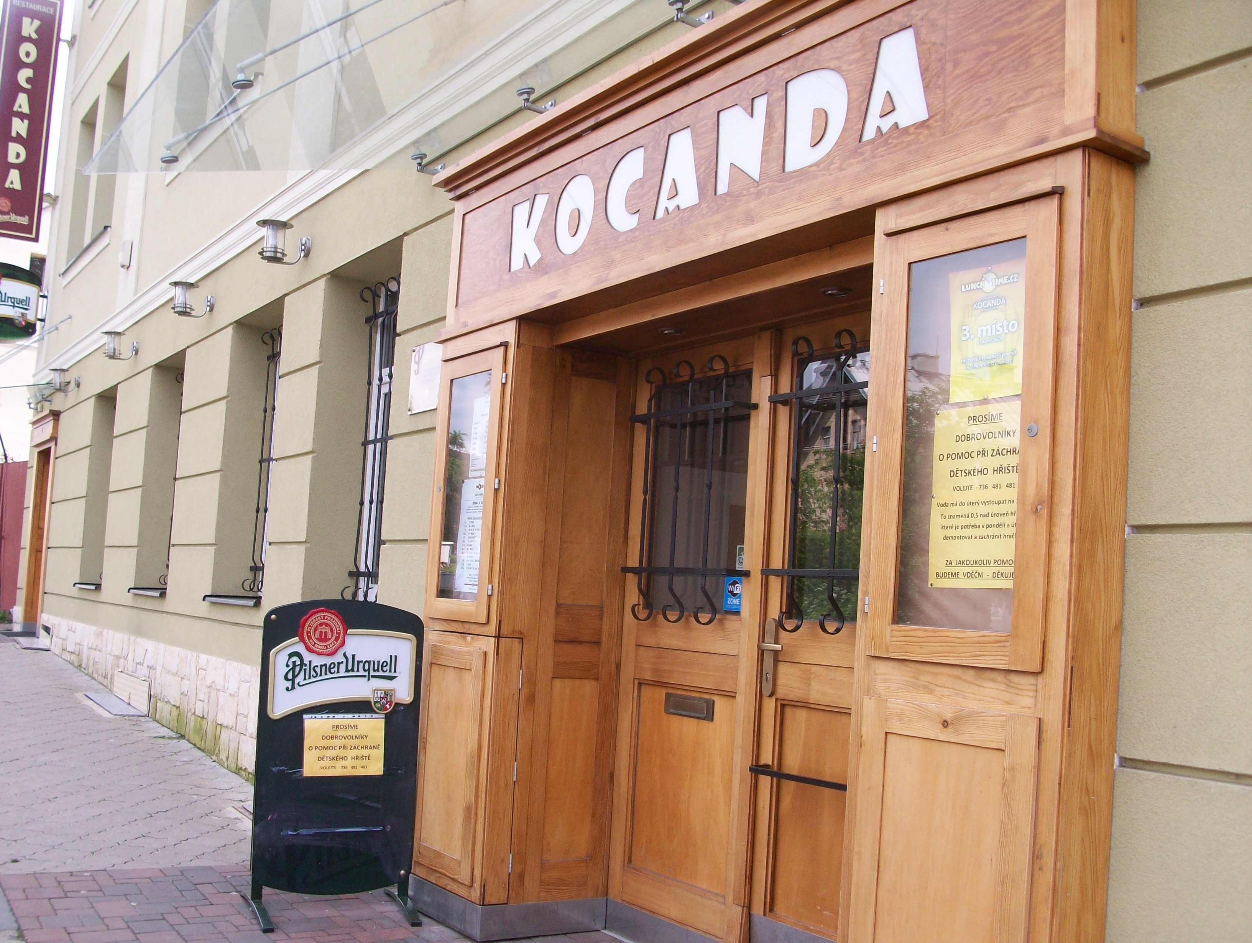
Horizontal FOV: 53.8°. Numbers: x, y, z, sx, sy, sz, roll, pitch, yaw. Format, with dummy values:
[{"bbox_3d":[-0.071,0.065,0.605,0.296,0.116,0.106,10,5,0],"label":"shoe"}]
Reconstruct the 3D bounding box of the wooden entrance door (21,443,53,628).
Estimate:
[{"bbox_3d":[-6.554,0.749,13.798,0.140,2.060,1.020,8,-7,-34],"label":"wooden entrance door"}]

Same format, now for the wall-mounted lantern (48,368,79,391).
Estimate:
[{"bbox_3d":[-5.812,-0.927,12.729,0.310,0.240,0.210,8,-7,-34],"label":"wall-mounted lantern"}]

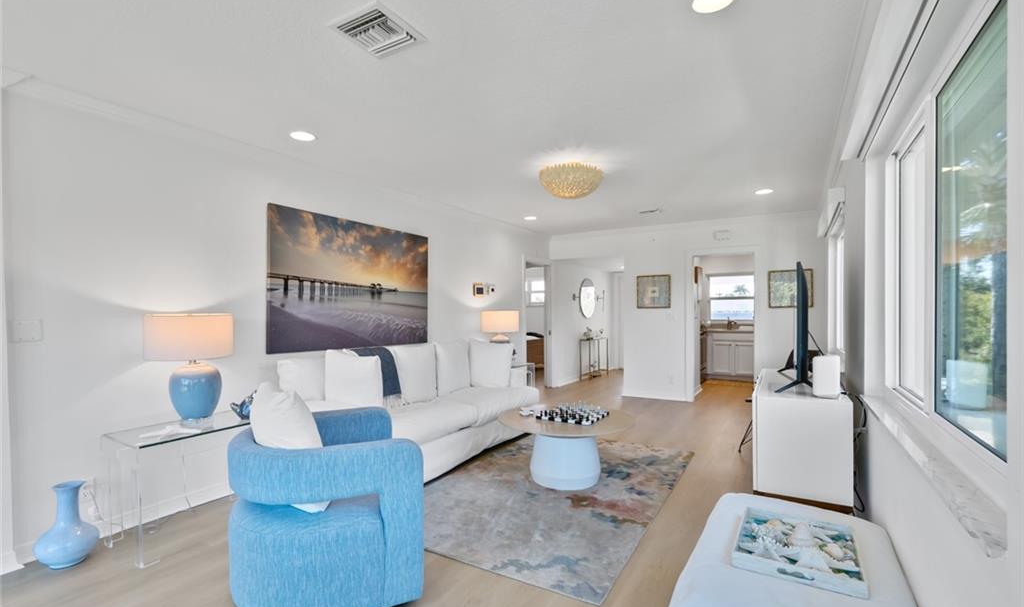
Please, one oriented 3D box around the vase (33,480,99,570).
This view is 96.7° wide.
[{"bbox_3d":[-2.244,1.110,2.301,0.240,0.386,0.240,0,0,32],"label":"vase"}]

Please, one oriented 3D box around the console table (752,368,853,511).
[{"bbox_3d":[1.832,0.914,2.907,0.437,0.822,1.233,0,0,32],"label":"console table"}]

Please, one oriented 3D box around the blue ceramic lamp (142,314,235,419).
[{"bbox_3d":[-1.885,0.389,2.700,0.440,0.650,0.440,0,-1,31],"label":"blue ceramic lamp"}]

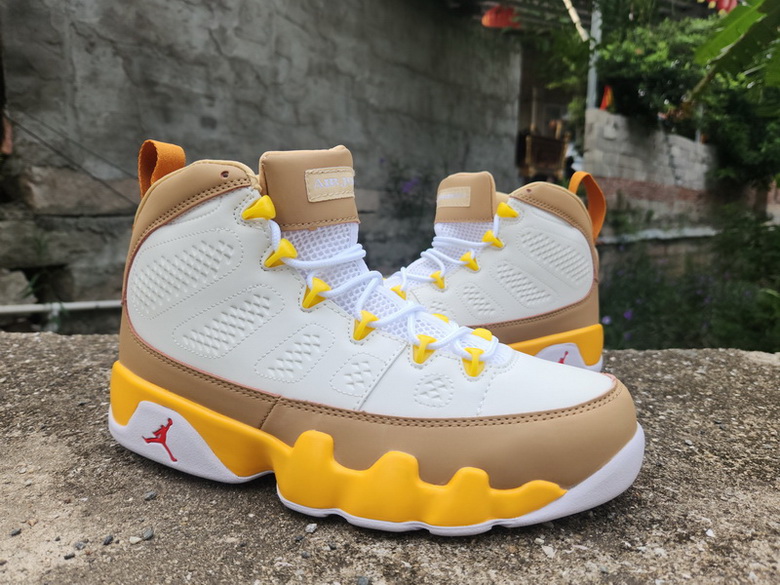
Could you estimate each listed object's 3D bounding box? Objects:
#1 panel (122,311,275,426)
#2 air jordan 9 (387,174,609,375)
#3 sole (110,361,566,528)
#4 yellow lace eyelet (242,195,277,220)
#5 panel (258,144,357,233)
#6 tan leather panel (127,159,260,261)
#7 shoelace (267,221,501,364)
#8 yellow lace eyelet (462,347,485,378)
[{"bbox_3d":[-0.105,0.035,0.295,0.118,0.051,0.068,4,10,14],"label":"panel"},{"bbox_3d":[0.039,-0.012,0.424,0.300,0.176,0.108,-1,10,-13],"label":"air jordan 9"},{"bbox_3d":[-0.038,0.071,0.293,0.257,0.048,0.106,4,10,14],"label":"sole"},{"bbox_3d":[-0.065,-0.041,0.255,0.015,0.013,0.010,4,10,14],"label":"yellow lace eyelet"},{"bbox_3d":[-0.039,-0.056,0.275,0.032,0.045,0.074,4,10,14],"label":"panel"},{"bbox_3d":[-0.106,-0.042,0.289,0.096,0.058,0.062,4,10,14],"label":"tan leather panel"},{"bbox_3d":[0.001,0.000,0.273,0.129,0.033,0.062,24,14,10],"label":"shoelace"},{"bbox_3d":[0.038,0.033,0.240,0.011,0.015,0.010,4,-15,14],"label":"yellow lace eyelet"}]

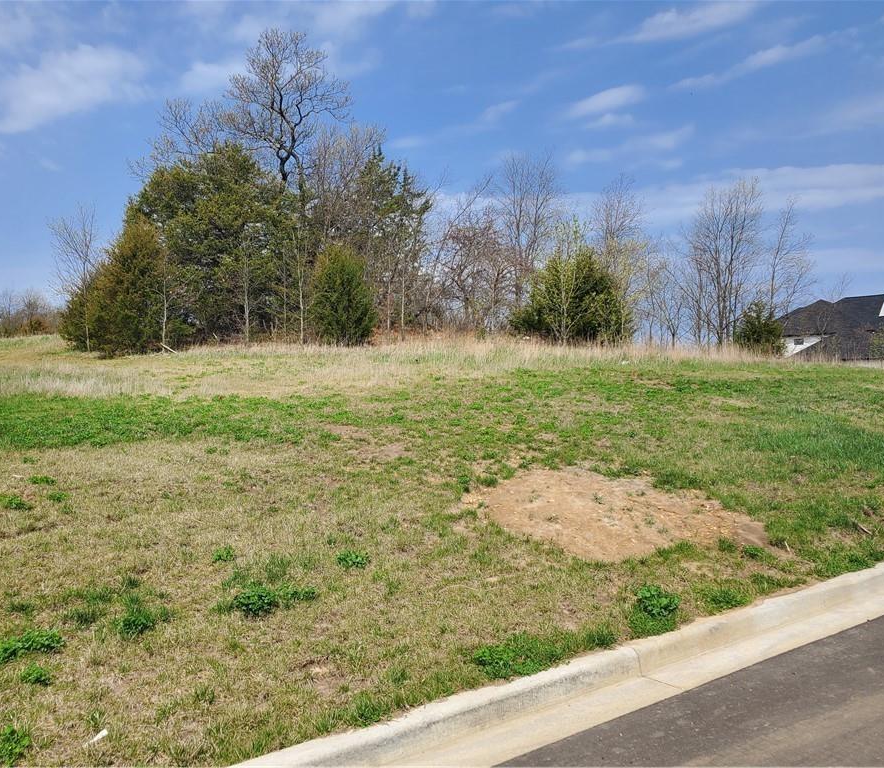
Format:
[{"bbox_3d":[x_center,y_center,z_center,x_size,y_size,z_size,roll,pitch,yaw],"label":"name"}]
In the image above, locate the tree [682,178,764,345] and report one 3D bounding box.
[{"bbox_3d":[13.908,-6.003,38.000,4.050,8.300,3.650,0,3,0],"label":"tree"}]

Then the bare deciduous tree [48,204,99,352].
[{"bbox_3d":[-15.768,-4.570,33.000,2.230,6.260,2.120,0,3,0],"label":"bare deciduous tree"}]

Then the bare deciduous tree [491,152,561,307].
[{"bbox_3d":[4.343,-7.619,40.000,3.640,8.840,3.280,0,3,0],"label":"bare deciduous tree"}]

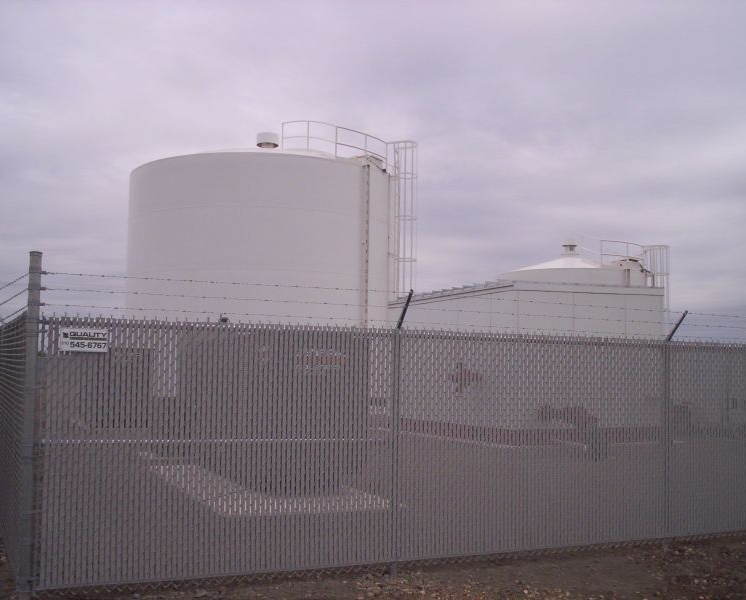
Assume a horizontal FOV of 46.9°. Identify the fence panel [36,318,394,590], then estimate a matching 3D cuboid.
[{"bbox_3d":[-1.011,1.062,6.213,2.584,1.796,0.060,3,-5,-26],"label":"fence panel"}]

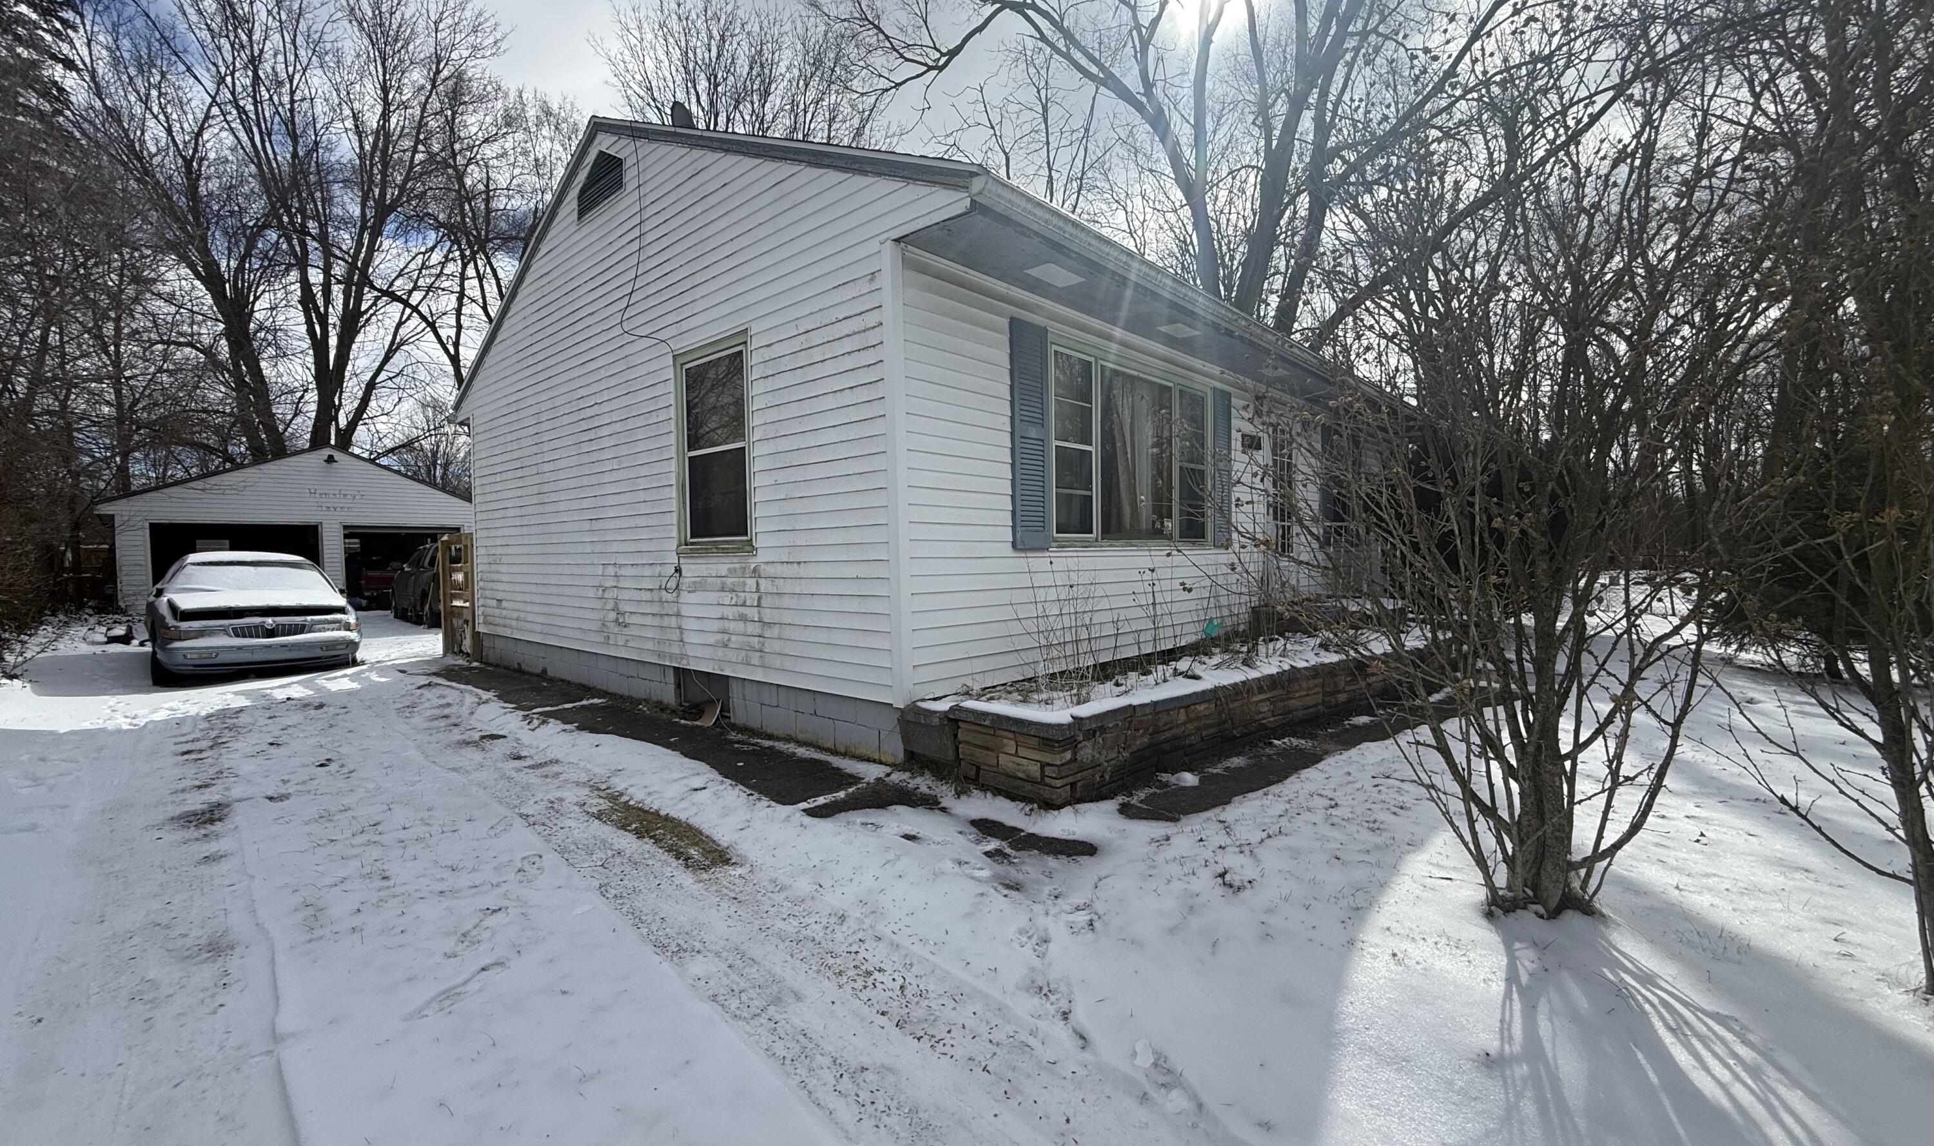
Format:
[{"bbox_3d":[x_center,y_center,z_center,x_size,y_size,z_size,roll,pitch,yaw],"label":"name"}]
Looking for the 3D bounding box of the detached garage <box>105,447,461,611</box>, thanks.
[{"bbox_3d":[-17.493,-1.030,20.731,7.100,3.970,7.500,0,2,42],"label":"detached garage"}]

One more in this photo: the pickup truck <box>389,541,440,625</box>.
[{"bbox_3d":[-10.486,0.133,16.404,5.000,1.680,1.880,0,2,42],"label":"pickup truck"}]

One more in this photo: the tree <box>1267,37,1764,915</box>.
[{"bbox_3d":[2.011,-0.278,2.840,1.700,3.000,1.600,0,1,35],"label":"tree"}]

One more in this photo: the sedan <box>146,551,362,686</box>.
[{"bbox_3d":[-9.309,0.438,10.128,5.000,1.460,1.880,1,2,44],"label":"sedan"}]

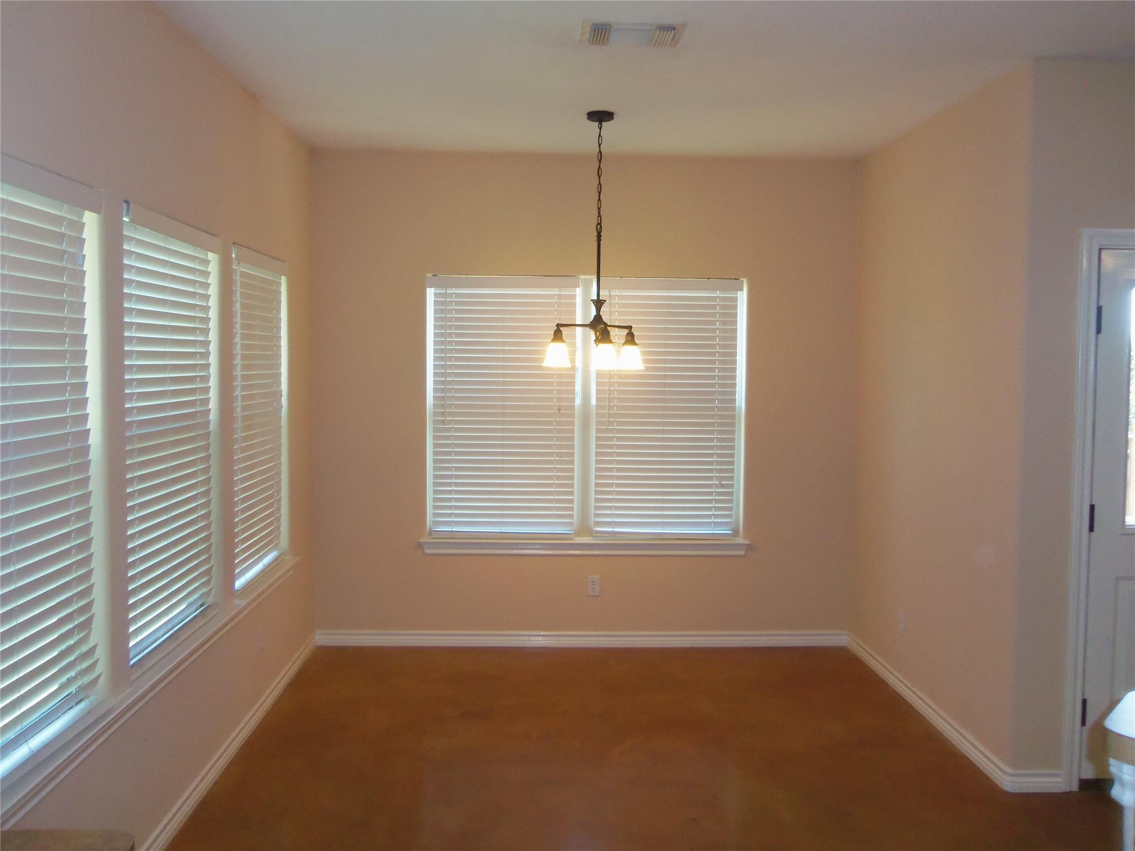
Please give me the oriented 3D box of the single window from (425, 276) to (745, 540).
[{"bbox_3d":[0.107,-0.087,5.174,1.788,1.465,0.090,0,4,-2],"label":"single window"}]

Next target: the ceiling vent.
[{"bbox_3d":[0.221,-1.349,3.166,0.348,0.022,0.240,0,4,-2],"label":"ceiling vent"}]

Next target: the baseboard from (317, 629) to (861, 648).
[{"bbox_3d":[0.094,1.218,5.225,3.029,0.089,0.018,0,4,-2],"label":"baseboard"}]

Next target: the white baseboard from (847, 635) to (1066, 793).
[{"bbox_3d":[1.752,1.294,4.394,0.225,0.090,1.793,0,4,-2],"label":"white baseboard"}]

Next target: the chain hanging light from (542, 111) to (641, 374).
[{"bbox_3d":[0.129,-0.840,4.225,0.464,1.171,0.460,0,4,-2],"label":"chain hanging light"}]

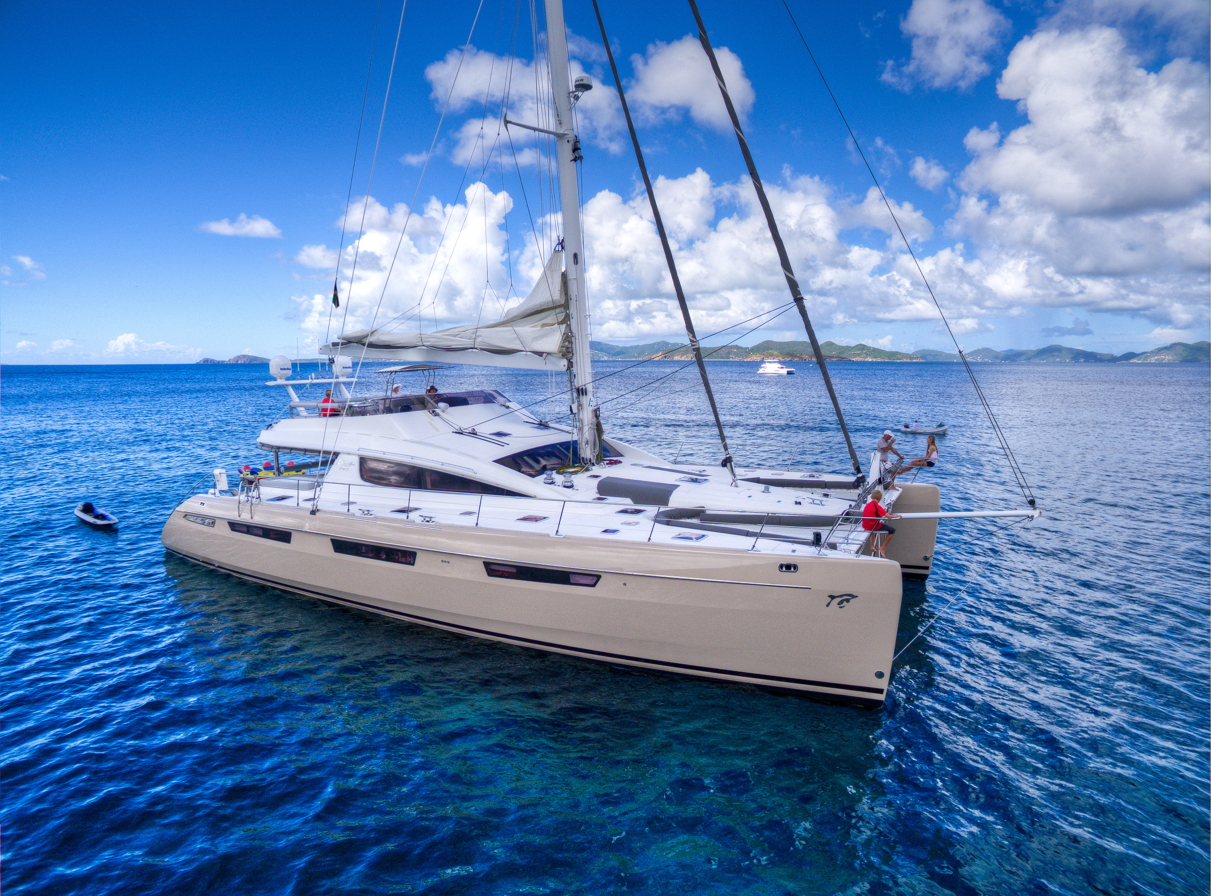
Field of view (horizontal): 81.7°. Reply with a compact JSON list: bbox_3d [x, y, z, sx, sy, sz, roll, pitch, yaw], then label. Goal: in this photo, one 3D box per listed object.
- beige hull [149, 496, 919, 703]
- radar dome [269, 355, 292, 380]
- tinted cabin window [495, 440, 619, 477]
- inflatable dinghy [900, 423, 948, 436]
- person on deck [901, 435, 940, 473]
[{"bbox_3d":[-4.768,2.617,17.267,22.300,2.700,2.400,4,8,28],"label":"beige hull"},{"bbox_3d":[-10.603,-2.626,22.883,0.780,0.800,0.780,4,8,28],"label":"radar dome"},{"bbox_3d":[-1.034,0.124,19.567,1.050,0.660,5.700,4,8,28],"label":"tinted cabin window"},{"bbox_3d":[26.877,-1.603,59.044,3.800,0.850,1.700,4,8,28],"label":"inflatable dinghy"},{"bbox_3d":[8.534,0.180,18.951,0.980,1.050,0.450,4,8,28],"label":"person on deck"}]

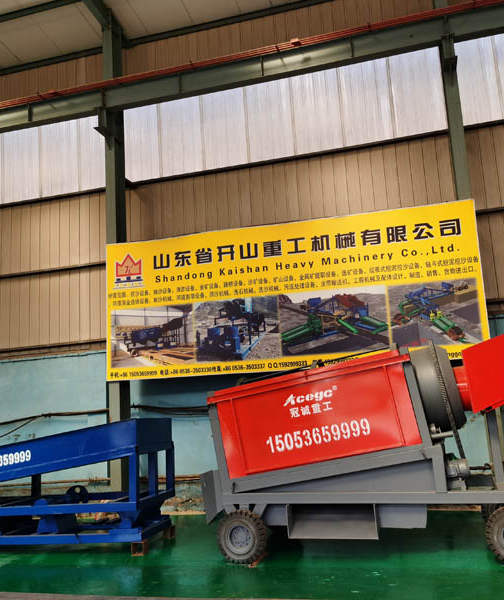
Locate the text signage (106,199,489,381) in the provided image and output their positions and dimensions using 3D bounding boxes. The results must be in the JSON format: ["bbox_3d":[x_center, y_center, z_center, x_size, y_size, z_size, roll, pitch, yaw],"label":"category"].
[{"bbox_3d":[0.453,-0.073,10.200,6.268,2.432,0.050,-5,-10,15],"label":"text signage"}]

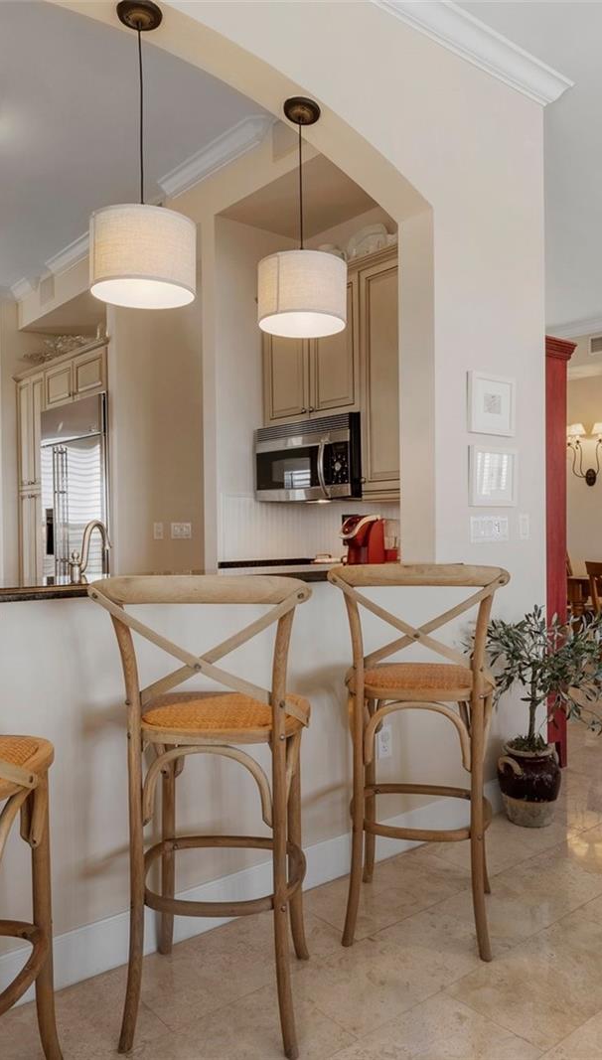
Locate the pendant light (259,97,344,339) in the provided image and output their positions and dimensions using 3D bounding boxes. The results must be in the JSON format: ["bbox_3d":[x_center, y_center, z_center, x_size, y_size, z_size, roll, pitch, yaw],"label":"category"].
[{"bbox_3d":[0.004,-1.112,2.503,0.312,0.775,0.312,-1,1,0],"label":"pendant light"}]

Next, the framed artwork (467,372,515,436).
[{"bbox_3d":[0.802,-0.523,2.970,0.275,0.252,0.030,-1,1,-37],"label":"framed artwork"}]

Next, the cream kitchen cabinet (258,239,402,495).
[{"bbox_3d":[0.268,-0.708,3.613,0.340,1.135,1.220,-1,1,-41],"label":"cream kitchen cabinet"}]

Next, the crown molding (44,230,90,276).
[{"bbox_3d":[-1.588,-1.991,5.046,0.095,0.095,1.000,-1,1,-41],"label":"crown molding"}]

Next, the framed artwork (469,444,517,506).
[{"bbox_3d":[0.806,-0.222,2.966,0.290,0.247,0.025,-1,1,-37],"label":"framed artwork"}]

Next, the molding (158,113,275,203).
[{"bbox_3d":[-0.513,-1.976,3.801,0.092,0.092,0.860,-1,1,-41],"label":"molding"}]

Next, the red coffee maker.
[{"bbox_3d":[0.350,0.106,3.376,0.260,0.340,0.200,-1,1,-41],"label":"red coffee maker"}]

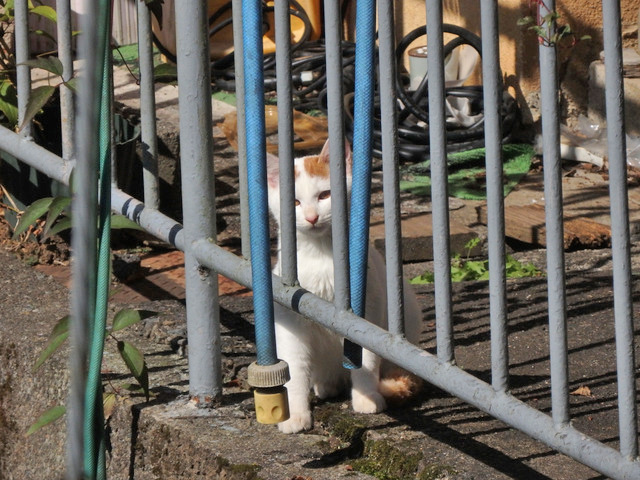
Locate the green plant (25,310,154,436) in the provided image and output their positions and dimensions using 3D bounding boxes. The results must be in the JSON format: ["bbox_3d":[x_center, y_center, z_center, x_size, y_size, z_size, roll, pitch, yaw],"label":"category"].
[{"bbox_3d":[-0.227,0.132,6.710,0.125,0.115,0.100,-2,12,0],"label":"green plant"}]

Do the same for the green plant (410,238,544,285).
[{"bbox_3d":[0.168,0.024,7.207,0.138,0.038,0.080,-2,12,0],"label":"green plant"}]

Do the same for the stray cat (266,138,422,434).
[{"bbox_3d":[0.021,0.036,6.612,0.125,0.265,0.205,2,13,18],"label":"stray cat"}]

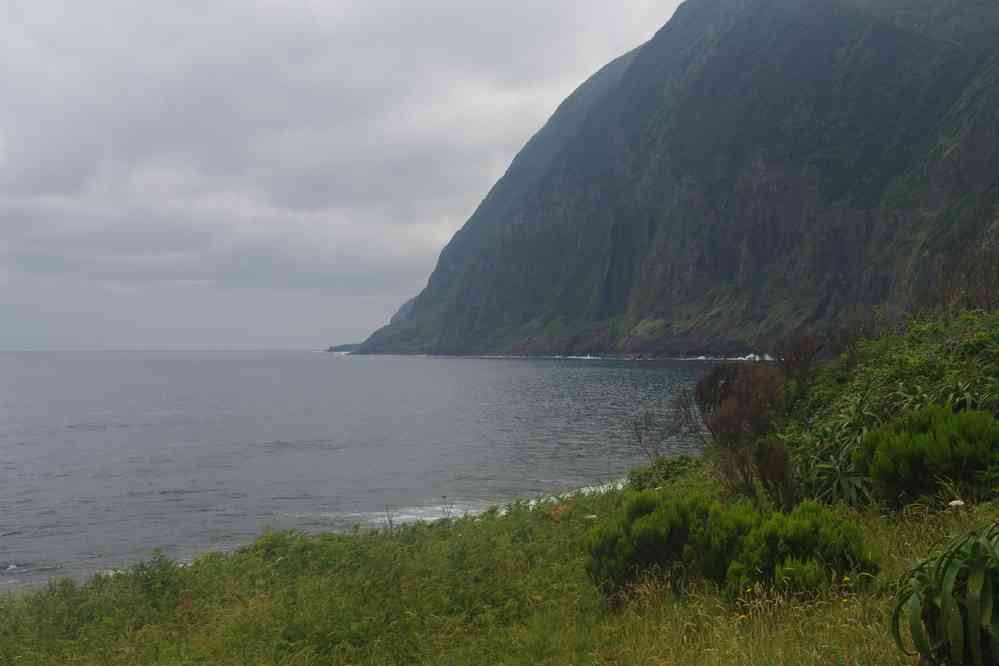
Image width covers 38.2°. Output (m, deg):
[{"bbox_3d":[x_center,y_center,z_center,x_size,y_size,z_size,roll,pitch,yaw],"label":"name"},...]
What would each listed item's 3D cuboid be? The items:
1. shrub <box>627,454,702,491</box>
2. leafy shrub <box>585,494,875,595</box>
[{"bbox_3d":[2.001,1.704,17.500,0.920,0.480,0.800,0,-1,0],"label":"shrub"},{"bbox_3d":[1.546,1.435,9.700,1.900,0.680,1.150,0,-1,0],"label":"leafy shrub"}]

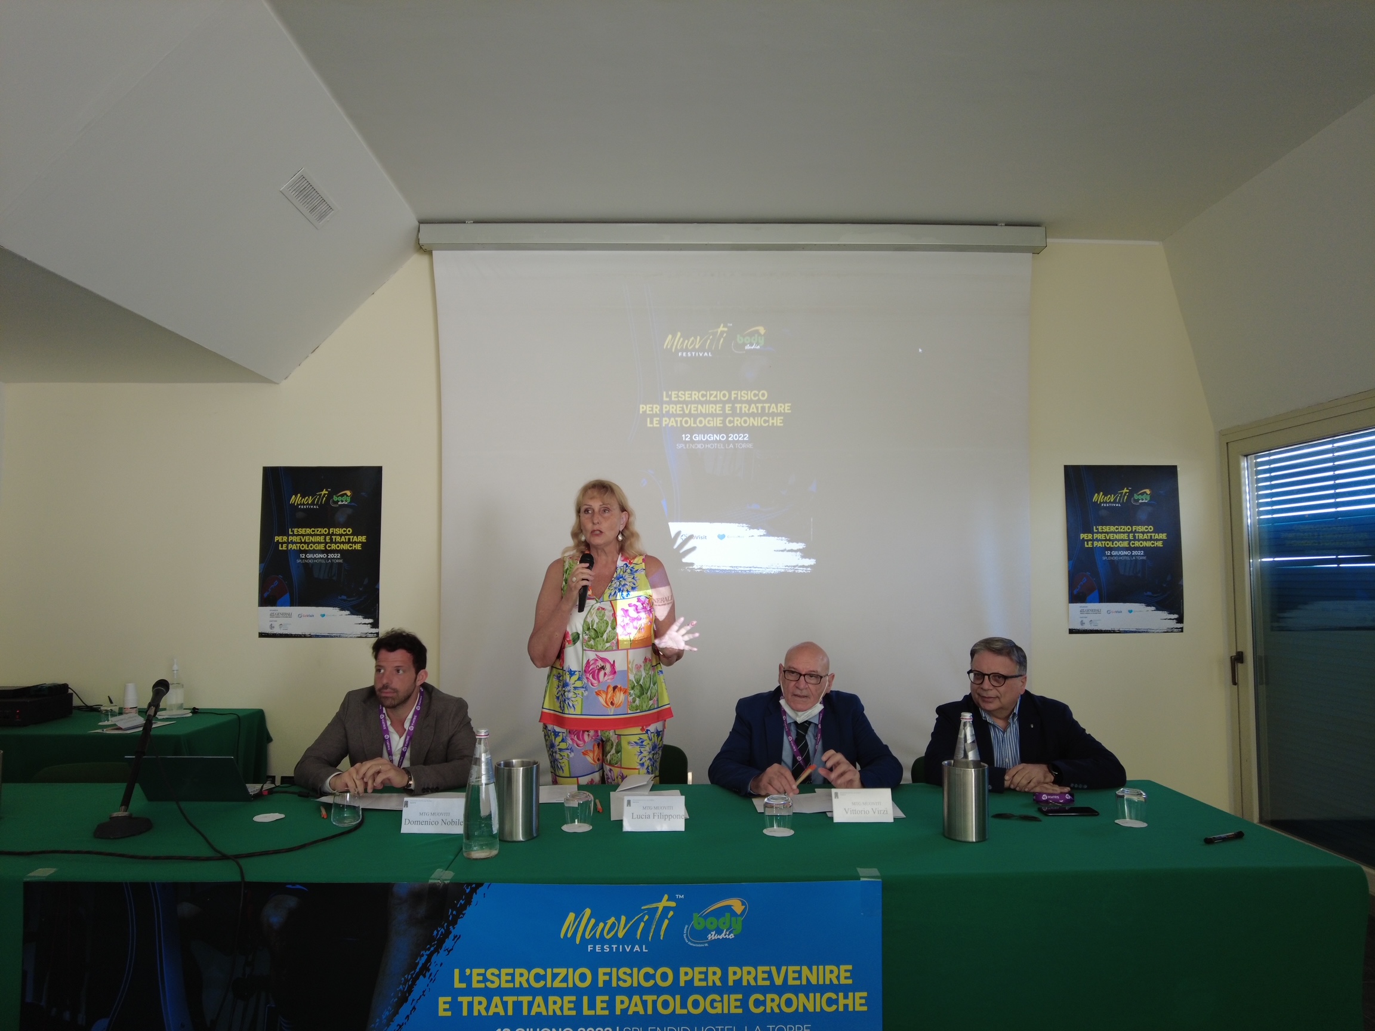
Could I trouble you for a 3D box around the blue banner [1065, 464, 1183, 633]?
[{"bbox_3d":[2.201,0.169,4.002,0.594,0.841,0.010,0,-3,-1],"label":"blue banner"}]

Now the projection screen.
[{"bbox_3d":[0.241,0.039,3.890,2.983,2.720,0.030,0,-3,-1],"label":"projection screen"}]

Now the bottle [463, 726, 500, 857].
[{"bbox_3d":[-0.504,0.677,1.950,0.087,0.297,0.087,0,-3,-1],"label":"bottle"}]

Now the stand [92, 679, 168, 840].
[{"bbox_3d":[-1.511,0.647,2.154,0.138,0.387,0.163,0,-3,-1],"label":"stand"}]

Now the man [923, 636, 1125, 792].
[{"bbox_3d":[1.098,1.012,2.666,0.655,1.208,0.780,-1,-4,7],"label":"man"}]

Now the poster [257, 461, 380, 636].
[{"bbox_3d":[-1.810,0.179,3.921,0.594,0.841,0.010,0,-3,-1],"label":"poster"}]

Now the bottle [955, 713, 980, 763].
[{"bbox_3d":[0.731,0.668,2.070,0.087,0.305,0.087,0,-3,-1],"label":"bottle"}]

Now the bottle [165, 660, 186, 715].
[{"bbox_3d":[-2.425,0.806,3.771,0.080,0.241,0.080,0,-4,-7],"label":"bottle"}]

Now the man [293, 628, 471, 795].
[{"bbox_3d":[-0.972,0.995,2.626,0.566,1.248,0.780,0,-3,5],"label":"man"}]

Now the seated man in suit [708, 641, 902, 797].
[{"bbox_3d":[0.382,1.018,2.651,0.616,1.197,0.780,0,-3,-1],"label":"seated man in suit"}]

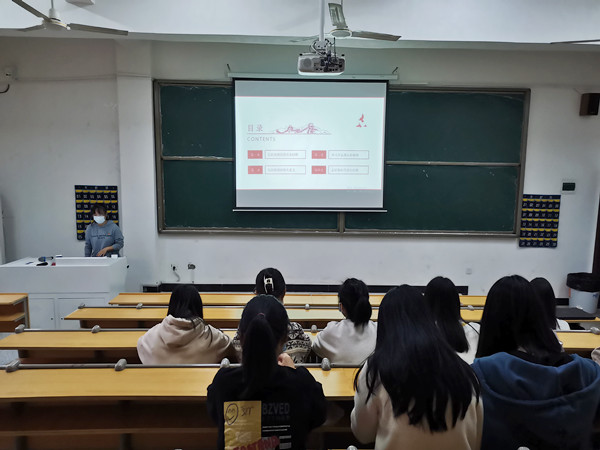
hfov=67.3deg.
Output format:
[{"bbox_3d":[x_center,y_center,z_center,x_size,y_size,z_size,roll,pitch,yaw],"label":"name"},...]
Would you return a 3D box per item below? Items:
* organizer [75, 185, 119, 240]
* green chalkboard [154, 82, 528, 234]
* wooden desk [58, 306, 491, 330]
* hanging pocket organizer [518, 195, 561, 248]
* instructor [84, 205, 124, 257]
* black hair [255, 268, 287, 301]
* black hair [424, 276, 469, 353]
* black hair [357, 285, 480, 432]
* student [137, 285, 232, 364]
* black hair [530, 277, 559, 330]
[{"bbox_3d":[-2.836,-0.158,6.312,0.580,0.770,0.030,1,7,-2],"label":"organizer"},{"bbox_3d":[0.626,-0.891,6.335,5.230,2.110,0.100,1,7,-2],"label":"green chalkboard"},{"bbox_3d":[0.063,1.045,3.675,3.680,0.750,0.380,1,7,-2],"label":"wooden desk"},{"bbox_3d":[3.511,-0.047,6.553,0.570,0.765,0.030,1,7,-2],"label":"hanging pocket organizer"},{"bbox_3d":[-2.367,0.522,5.526,0.480,1.550,0.350,-1,7,-14],"label":"instructor"},{"bbox_3d":[-0.154,0.319,2.353,0.170,0.200,0.210,1,7,-2],"label":"black hair"},{"bbox_3d":[0.782,0.480,2.406,0.205,0.385,0.240,1,7,-2],"label":"black hair"},{"bbox_3d":[0.387,0.436,1.471,0.345,0.440,0.270,1,7,-2],"label":"black hair"},{"bbox_3d":[-0.597,0.882,2.437,0.500,1.150,0.620,1,7,-2],"label":"student"},{"bbox_3d":[1.765,0.596,3.307,0.200,0.410,0.230,1,7,-2],"label":"black hair"}]

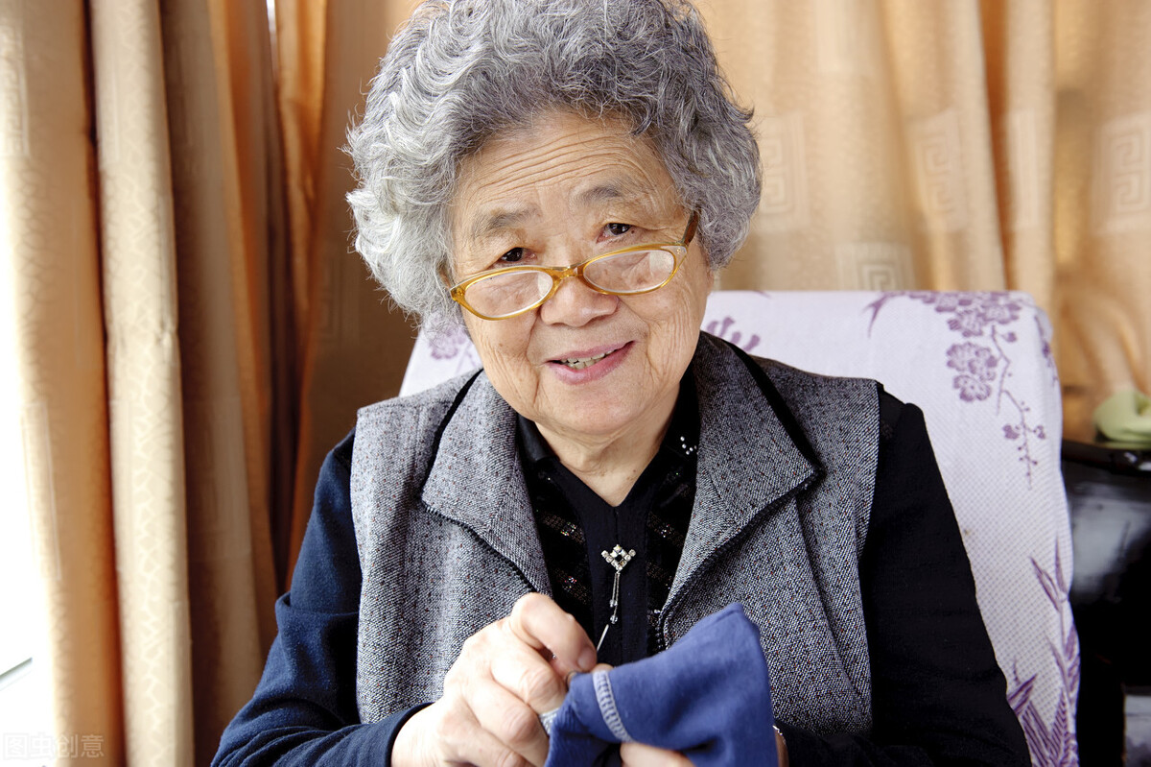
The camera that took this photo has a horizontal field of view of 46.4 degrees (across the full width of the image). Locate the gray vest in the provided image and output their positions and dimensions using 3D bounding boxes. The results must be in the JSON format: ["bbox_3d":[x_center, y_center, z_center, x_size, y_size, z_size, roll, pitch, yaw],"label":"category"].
[{"bbox_3d":[0.033,0.190,0.930,0.380,0.480,0.260,-2,12,2],"label":"gray vest"}]

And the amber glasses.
[{"bbox_3d":[-0.002,-0.083,0.815,0.138,0.043,0.143,-9,22,4],"label":"amber glasses"}]

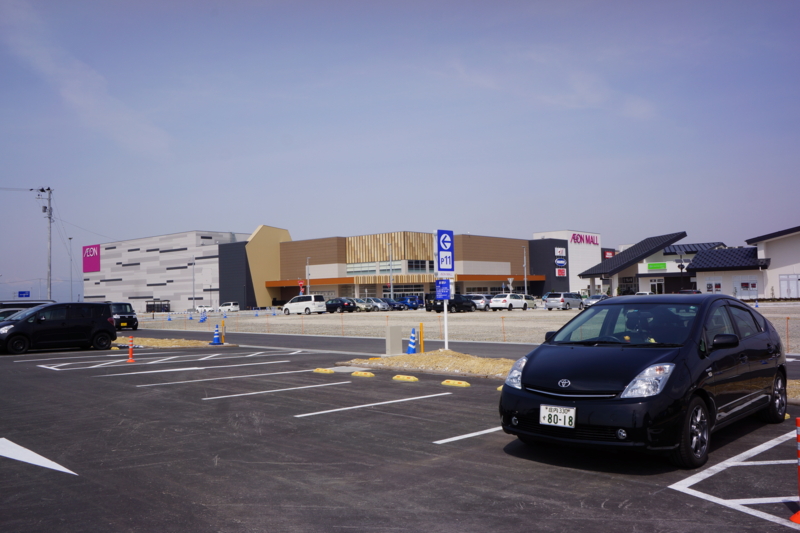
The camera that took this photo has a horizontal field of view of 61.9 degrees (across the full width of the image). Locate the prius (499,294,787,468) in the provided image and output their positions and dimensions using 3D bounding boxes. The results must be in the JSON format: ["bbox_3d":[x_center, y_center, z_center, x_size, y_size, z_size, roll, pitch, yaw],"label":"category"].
[{"bbox_3d":[2.796,1.033,7.198,1.740,1.490,4.445,-4,-4,42],"label":"prius"}]

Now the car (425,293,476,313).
[{"bbox_3d":[4.819,3.197,57.517,1.740,1.540,4.450,-4,-4,43],"label":"car"}]

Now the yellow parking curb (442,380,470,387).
[{"bbox_3d":[0.976,2.026,11.608,0.140,0.100,0.590,2,-4,-44],"label":"yellow parking curb"}]

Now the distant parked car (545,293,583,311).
[{"bbox_3d":[14.250,2.995,57.530,1.750,1.560,4.650,-4,-3,38],"label":"distant parked car"}]

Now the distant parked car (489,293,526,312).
[{"bbox_3d":[9.730,3.169,59.304,1.695,1.530,4.400,-4,-3,40],"label":"distant parked car"}]

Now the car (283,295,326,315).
[{"bbox_3d":[-8.928,3.575,61.983,4.770,1.770,1.800,-4,-3,40],"label":"car"}]

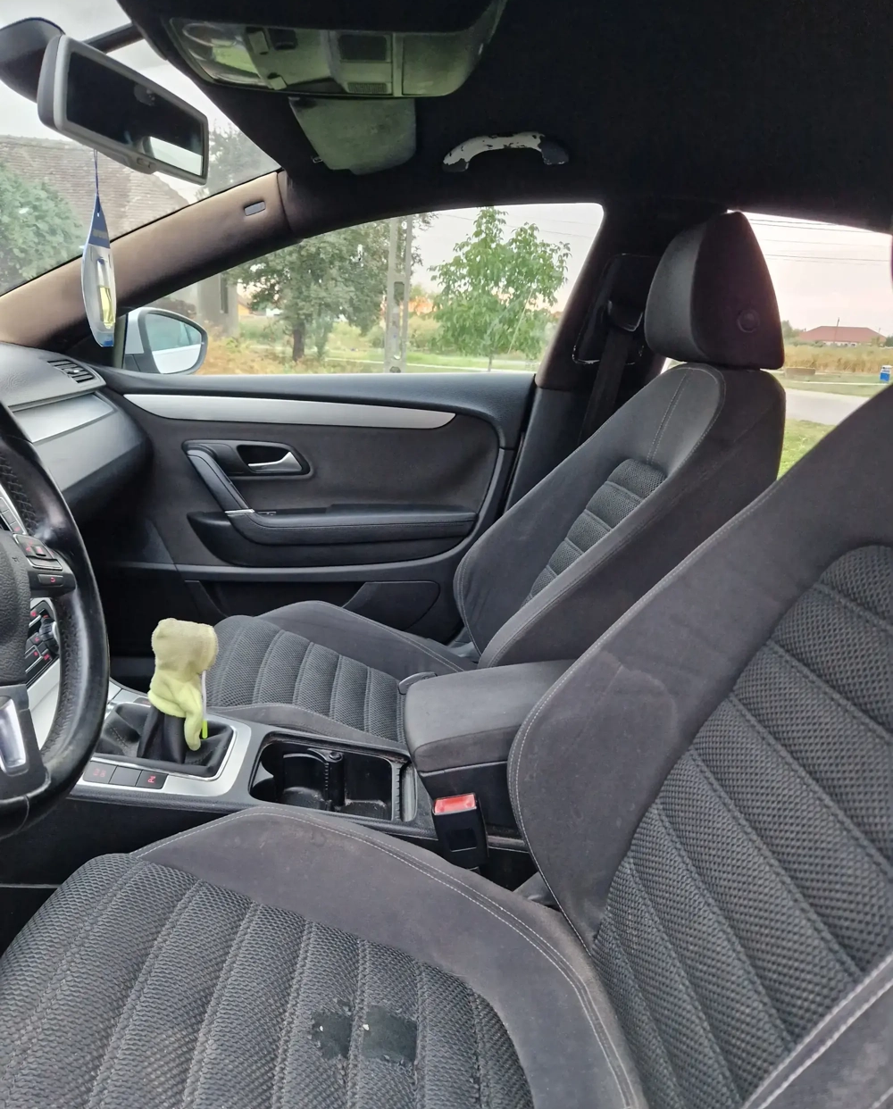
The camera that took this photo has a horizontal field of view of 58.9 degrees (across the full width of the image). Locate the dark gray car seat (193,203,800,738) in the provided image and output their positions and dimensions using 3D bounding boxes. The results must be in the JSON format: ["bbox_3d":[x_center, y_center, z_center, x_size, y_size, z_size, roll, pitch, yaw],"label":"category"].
[{"bbox_3d":[0.036,-0.028,1.338,0.900,1.040,0.540,2,16,-4],"label":"dark gray car seat"}]

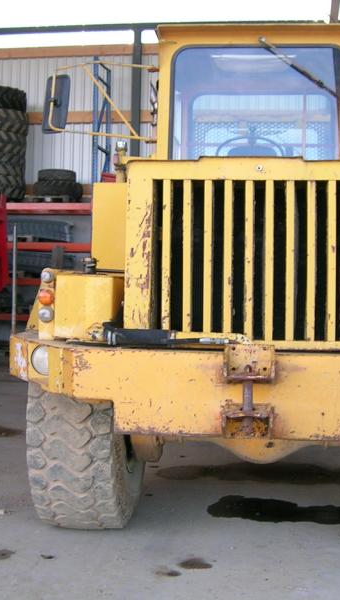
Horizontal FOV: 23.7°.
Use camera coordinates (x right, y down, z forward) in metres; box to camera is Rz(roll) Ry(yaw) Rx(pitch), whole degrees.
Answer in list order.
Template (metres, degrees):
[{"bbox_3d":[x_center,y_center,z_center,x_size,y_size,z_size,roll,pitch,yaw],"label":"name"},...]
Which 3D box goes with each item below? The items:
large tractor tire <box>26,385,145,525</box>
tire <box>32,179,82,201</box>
[{"bbox_3d":[-0.495,0.680,5.050,0.520,1.470,1.480,1,1,3],"label":"large tractor tire"},{"bbox_3d":[-2.080,-2.018,15.100,0.880,0.280,0.880,1,1,9],"label":"tire"}]

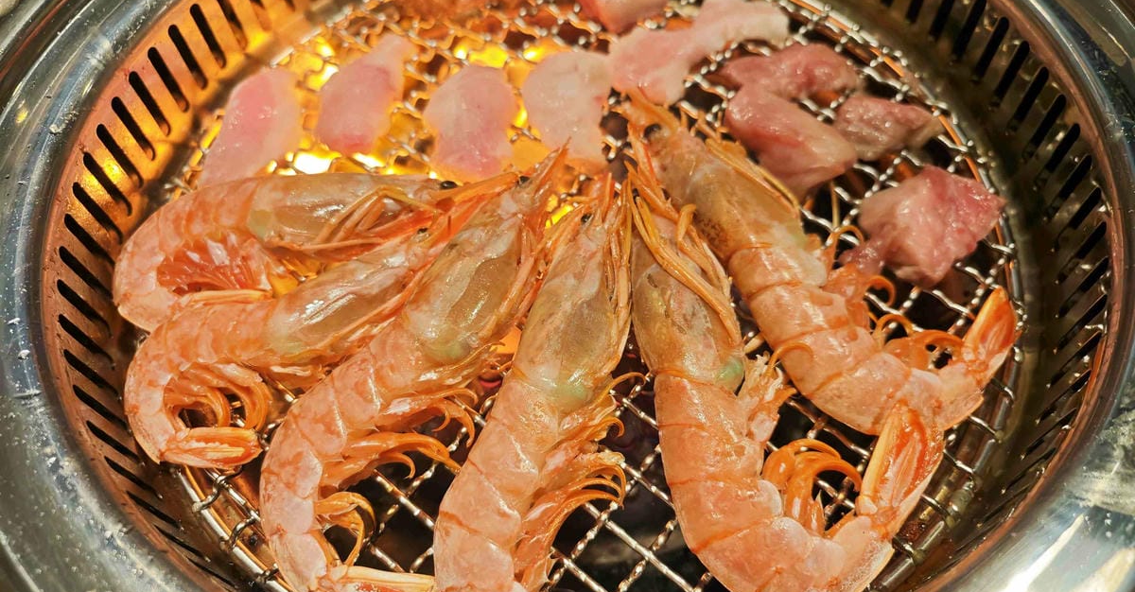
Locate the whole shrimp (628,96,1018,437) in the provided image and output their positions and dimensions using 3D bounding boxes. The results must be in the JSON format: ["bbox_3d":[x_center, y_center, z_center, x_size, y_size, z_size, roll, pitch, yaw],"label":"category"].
[{"bbox_3d":[0.059,-0.015,0.222,0.137,0.027,0.064,39,69,21],"label":"whole shrimp"}]

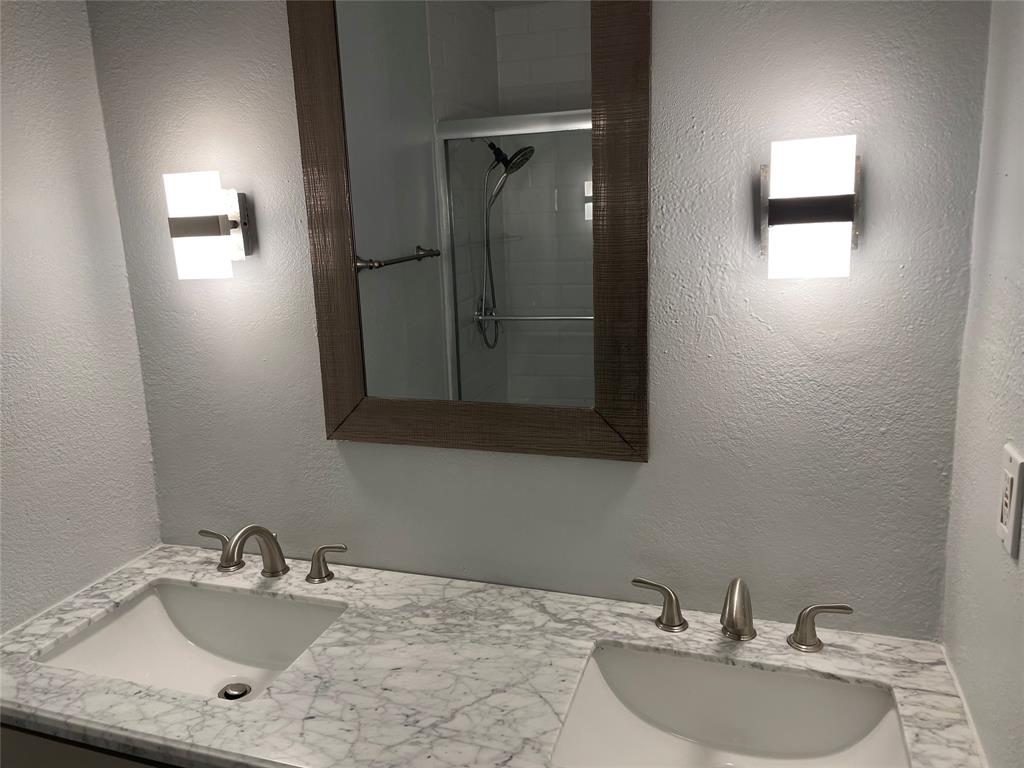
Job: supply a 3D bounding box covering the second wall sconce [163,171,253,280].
[{"bbox_3d":[-0.568,-0.295,1.441,0.131,0.192,0.078,2,13,18],"label":"second wall sconce"}]

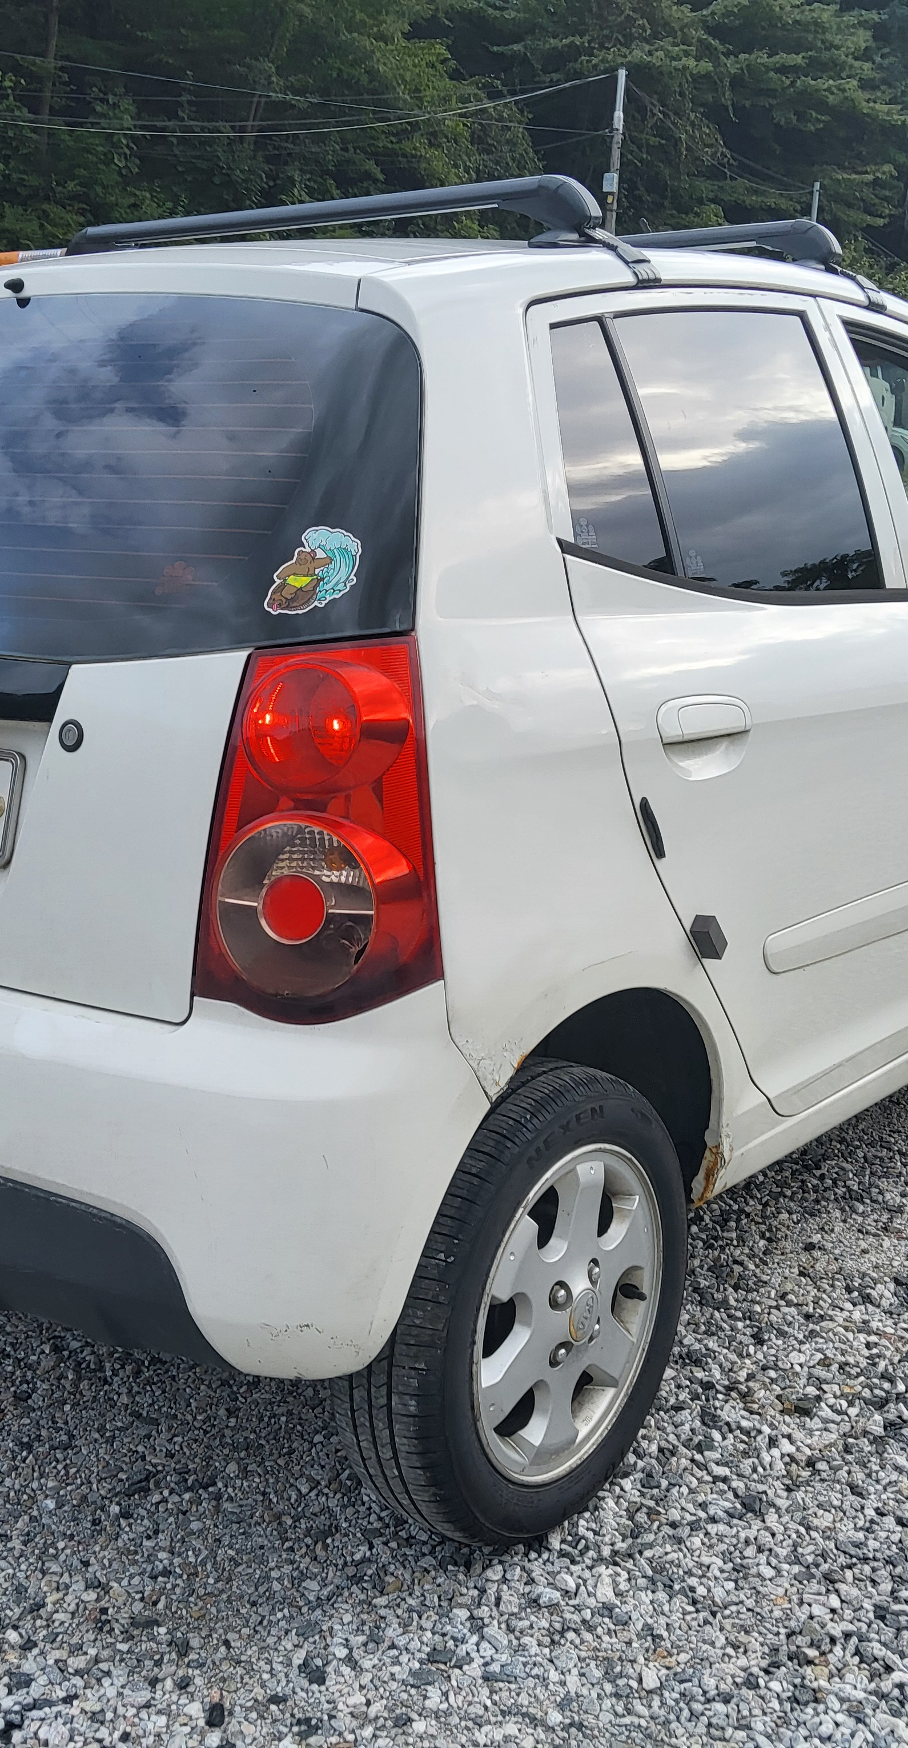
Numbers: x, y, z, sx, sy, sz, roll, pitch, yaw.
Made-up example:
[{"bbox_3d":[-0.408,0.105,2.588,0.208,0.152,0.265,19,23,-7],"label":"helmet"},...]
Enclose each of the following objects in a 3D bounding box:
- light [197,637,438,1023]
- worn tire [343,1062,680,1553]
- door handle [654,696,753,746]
[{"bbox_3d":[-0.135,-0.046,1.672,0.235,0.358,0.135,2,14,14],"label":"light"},{"bbox_3d":[0.088,0.487,2.029,0.167,0.547,0.547,9,16,37],"label":"worn tire"},{"bbox_3d":[0.288,-0.181,1.998,0.040,0.054,0.200,9,16,37],"label":"door handle"}]

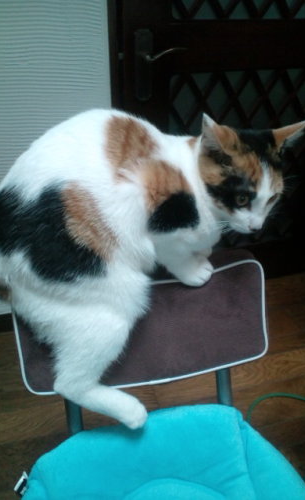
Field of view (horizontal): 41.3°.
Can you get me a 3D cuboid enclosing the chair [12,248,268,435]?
[{"bbox_3d":[0.031,0.440,0.599,0.400,0.720,0.460,-6,31,-11],"label":"chair"}]

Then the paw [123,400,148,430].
[{"bbox_3d":[-0.023,0.227,0.555,0.038,0.028,0.032,18,34,9],"label":"paw"}]

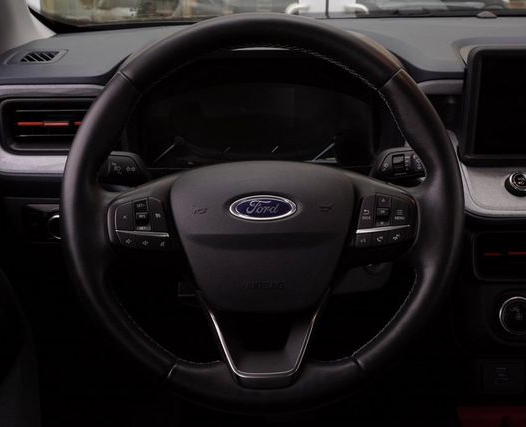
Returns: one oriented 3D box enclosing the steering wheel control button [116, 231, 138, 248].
[{"bbox_3d":[-0.127,0.024,0.696,0.020,0.016,0.008,0,-5,0],"label":"steering wheel control button"}]

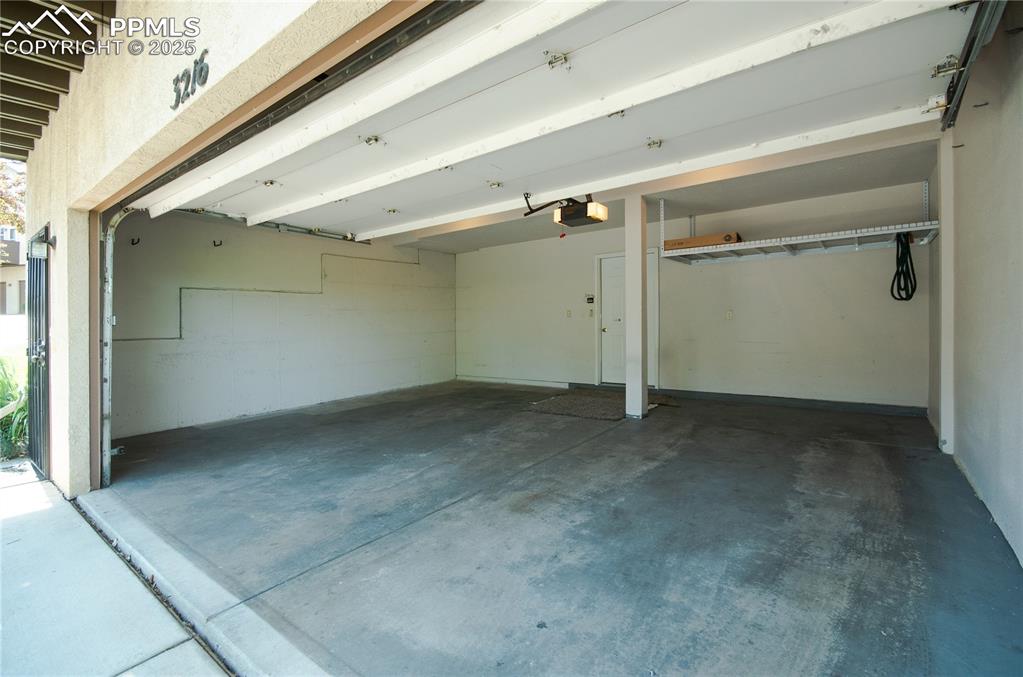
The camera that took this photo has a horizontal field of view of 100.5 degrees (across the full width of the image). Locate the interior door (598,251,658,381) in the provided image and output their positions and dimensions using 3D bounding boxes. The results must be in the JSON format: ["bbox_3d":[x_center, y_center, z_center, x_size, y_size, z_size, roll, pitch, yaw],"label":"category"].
[{"bbox_3d":[1.834,-0.280,6.682,0.870,2.030,0.050,0,1,36],"label":"interior door"}]

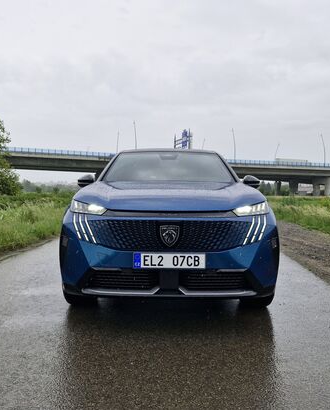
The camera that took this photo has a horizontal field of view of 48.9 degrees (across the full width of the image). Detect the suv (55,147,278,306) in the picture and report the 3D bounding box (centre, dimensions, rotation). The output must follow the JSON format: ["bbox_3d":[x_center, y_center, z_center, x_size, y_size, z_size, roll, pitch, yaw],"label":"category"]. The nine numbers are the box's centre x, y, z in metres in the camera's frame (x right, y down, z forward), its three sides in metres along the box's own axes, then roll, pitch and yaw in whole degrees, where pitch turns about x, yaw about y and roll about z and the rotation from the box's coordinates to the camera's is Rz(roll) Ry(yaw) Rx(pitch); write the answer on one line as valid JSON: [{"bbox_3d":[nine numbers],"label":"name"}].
[{"bbox_3d":[0.058,0.083,4.855,1.940,1.640,4.540,0,2,1],"label":"suv"}]

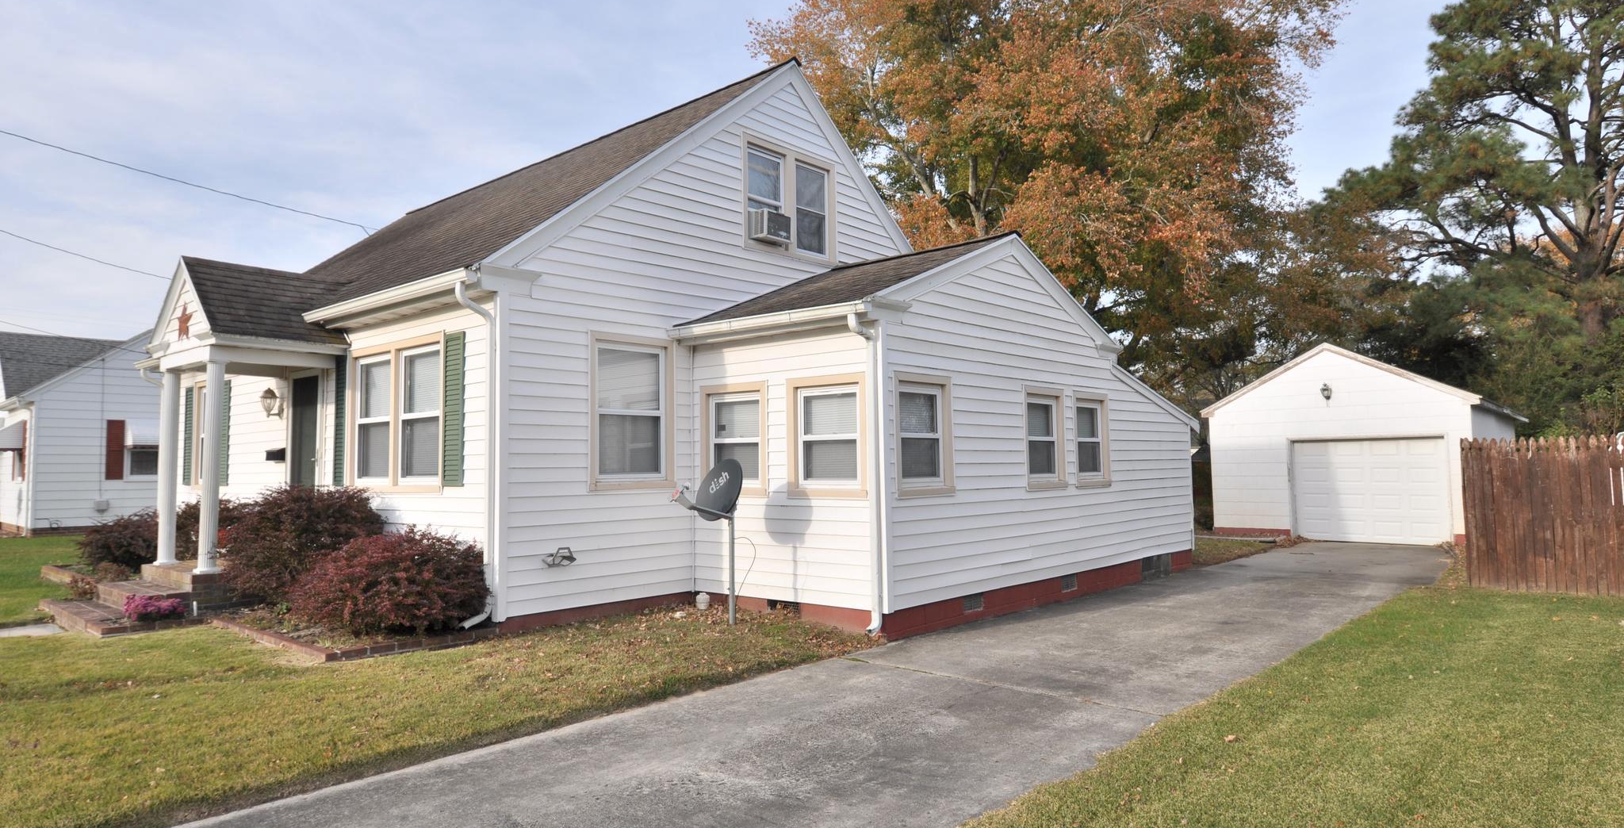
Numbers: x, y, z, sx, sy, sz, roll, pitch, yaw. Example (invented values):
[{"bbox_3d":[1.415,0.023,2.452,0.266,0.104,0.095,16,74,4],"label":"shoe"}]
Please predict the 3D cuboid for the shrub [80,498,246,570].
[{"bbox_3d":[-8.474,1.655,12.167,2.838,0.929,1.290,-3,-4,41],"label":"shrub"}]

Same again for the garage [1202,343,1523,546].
[{"bbox_3d":[12.338,0.644,20.792,4.782,3.766,7.729,-3,-4,41],"label":"garage"}]

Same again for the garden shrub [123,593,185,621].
[{"bbox_3d":[-6.451,1.887,9.285,0.490,0.284,0.542,-3,-4,41],"label":"garden shrub"}]

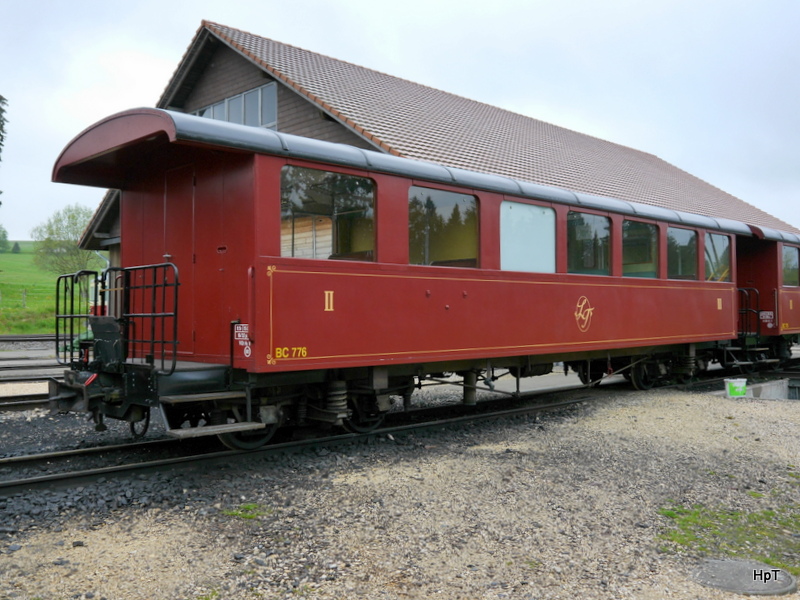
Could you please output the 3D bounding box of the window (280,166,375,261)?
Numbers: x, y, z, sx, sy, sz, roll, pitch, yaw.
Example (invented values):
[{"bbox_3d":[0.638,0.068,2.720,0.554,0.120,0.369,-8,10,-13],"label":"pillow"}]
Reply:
[{"bbox_3d":[-0.683,-0.801,7.550,1.174,0.849,0.070,1,-2,-45],"label":"window"}]

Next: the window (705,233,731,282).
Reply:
[{"bbox_3d":[5.550,-0.715,13.756,1.067,0.826,0.070,1,-2,-45],"label":"window"}]

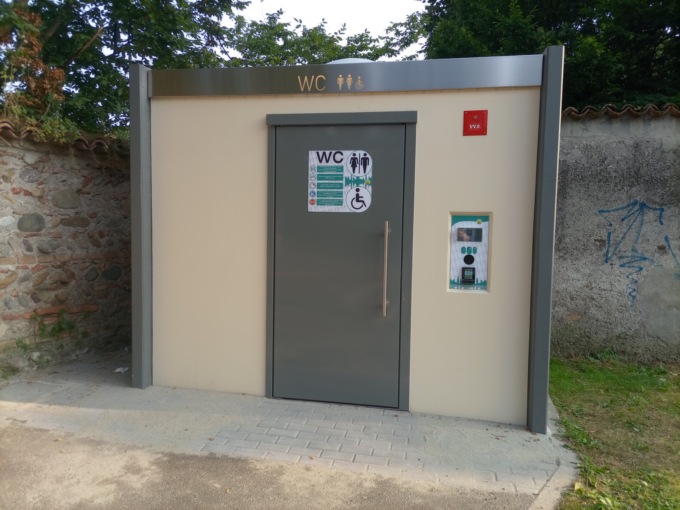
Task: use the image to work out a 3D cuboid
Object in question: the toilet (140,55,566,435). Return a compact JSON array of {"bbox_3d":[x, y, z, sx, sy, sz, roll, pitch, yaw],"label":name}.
[{"bbox_3d":[0.143,-0.232,5.070,3.170,2.624,2.200,2,5,13],"label":"toilet"}]

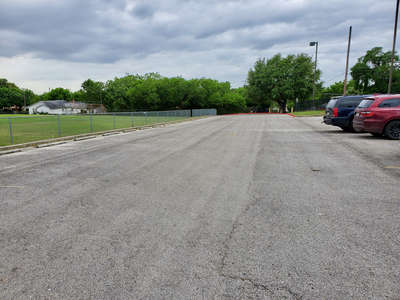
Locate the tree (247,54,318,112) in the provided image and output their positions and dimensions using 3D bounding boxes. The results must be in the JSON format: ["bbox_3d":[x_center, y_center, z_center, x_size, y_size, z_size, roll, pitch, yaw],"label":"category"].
[{"bbox_3d":[13.255,-10.472,47.973,11.800,9.220,10.800,0,9,0],"label":"tree"}]

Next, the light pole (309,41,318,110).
[{"bbox_3d":[16.212,-10.524,42.909,1.200,9.540,0.450,-2,9,-10],"label":"light pole"}]

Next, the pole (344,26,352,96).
[{"bbox_3d":[16.309,-8.485,33.103,0.320,9.760,0.320,0,9,0],"label":"pole"}]

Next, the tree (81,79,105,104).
[{"bbox_3d":[-39.476,-19.588,110.311,9.200,13.020,9.000,0,9,0],"label":"tree"}]

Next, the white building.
[{"bbox_3d":[-45.563,-13.581,96.049,17.500,4.430,11.000,-2,9,-15],"label":"white building"}]

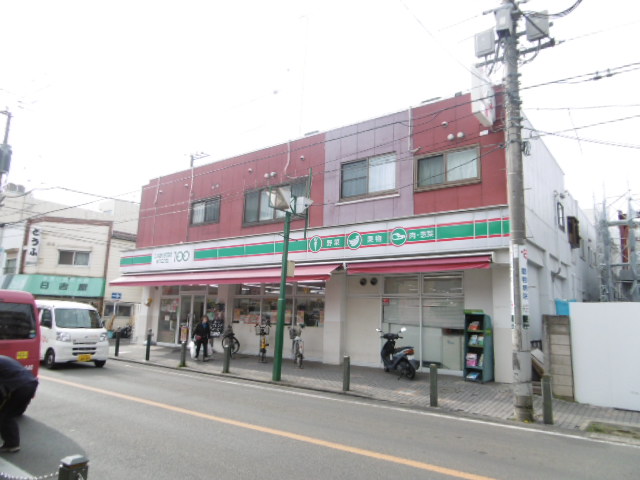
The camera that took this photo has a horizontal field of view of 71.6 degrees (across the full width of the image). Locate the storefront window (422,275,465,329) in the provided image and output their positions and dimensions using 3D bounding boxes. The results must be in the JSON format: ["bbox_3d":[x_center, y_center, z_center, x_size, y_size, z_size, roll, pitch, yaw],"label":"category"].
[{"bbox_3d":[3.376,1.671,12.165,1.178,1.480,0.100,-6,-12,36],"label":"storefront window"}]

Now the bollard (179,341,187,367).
[{"bbox_3d":[-3.782,3.158,12.273,0.140,0.690,0.140,-6,-12,36],"label":"bollard"}]

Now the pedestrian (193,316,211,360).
[{"bbox_3d":[-3.735,3.074,14.065,0.500,1.450,0.380,2,-9,-2],"label":"pedestrian"}]

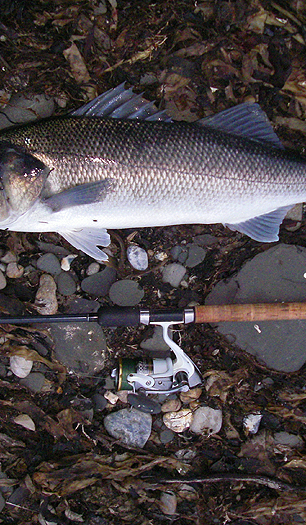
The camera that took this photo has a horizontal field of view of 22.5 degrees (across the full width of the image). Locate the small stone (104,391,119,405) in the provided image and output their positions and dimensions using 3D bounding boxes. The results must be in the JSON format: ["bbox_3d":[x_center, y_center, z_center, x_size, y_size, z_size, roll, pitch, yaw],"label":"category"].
[{"bbox_3d":[-0.054,0.175,0.994,0.018,0.008,0.011,39,81,7],"label":"small stone"}]

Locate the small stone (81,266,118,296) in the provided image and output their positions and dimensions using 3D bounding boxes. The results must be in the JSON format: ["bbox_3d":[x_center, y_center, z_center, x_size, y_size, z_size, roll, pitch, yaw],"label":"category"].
[{"bbox_3d":[-0.068,0.027,1.024,0.050,0.016,0.032,-31,80,-6],"label":"small stone"}]

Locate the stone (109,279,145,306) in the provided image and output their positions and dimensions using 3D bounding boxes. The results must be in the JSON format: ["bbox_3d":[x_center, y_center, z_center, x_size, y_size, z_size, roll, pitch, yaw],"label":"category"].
[{"bbox_3d":[-0.035,0.042,1.050,0.048,0.020,0.036,3,78,1],"label":"stone"}]

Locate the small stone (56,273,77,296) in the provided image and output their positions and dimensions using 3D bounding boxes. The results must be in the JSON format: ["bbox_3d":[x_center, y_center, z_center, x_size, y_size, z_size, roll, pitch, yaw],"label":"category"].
[{"bbox_3d":[-0.112,0.028,0.996,0.025,0.016,0.031,-16,78,-3],"label":"small stone"}]

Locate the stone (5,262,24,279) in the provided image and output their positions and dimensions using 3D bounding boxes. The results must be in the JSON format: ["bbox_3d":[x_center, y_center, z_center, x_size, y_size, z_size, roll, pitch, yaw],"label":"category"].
[{"bbox_3d":[-0.184,0.011,1.028,0.024,0.014,0.020,0,78,0],"label":"stone"}]

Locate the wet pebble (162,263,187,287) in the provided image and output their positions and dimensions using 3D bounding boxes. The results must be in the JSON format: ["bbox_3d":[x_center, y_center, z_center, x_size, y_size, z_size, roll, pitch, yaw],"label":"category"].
[{"bbox_3d":[0.030,0.017,1.055,0.032,0.019,0.036,-17,79,-3],"label":"wet pebble"}]

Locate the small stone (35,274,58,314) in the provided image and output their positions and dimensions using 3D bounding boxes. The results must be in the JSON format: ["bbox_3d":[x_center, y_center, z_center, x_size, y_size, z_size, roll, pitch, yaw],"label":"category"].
[{"bbox_3d":[-0.145,0.044,1.050,0.029,0.021,0.056,-5,79,-1],"label":"small stone"}]

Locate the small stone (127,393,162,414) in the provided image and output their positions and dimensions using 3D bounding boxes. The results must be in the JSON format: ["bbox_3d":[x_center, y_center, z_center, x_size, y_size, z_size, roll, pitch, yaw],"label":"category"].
[{"bbox_3d":[-0.010,0.177,0.964,0.046,0.018,0.020,21,79,4],"label":"small stone"}]

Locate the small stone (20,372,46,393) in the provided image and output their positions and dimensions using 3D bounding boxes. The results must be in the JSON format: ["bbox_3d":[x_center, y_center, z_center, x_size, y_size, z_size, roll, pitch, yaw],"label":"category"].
[{"bbox_3d":[-0.155,0.154,0.999,0.029,0.013,0.025,25,80,5],"label":"small stone"}]

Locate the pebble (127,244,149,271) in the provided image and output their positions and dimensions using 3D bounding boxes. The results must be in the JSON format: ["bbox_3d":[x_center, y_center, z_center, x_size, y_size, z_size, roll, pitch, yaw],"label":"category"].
[{"bbox_3d":[-0.019,-0.006,1.031,0.024,0.016,0.036,-18,79,-4],"label":"pebble"}]

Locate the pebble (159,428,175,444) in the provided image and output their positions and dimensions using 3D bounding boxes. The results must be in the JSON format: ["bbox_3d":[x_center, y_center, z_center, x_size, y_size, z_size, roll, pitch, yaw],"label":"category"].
[{"bbox_3d":[0.018,0.216,0.956,0.017,0.012,0.019,-10,78,-2],"label":"pebble"}]

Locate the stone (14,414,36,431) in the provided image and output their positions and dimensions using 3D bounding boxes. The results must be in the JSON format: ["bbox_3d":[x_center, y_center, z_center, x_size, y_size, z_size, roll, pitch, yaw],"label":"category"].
[{"bbox_3d":[-0.168,0.210,1.010,0.030,0.011,0.016,27,79,6],"label":"stone"}]

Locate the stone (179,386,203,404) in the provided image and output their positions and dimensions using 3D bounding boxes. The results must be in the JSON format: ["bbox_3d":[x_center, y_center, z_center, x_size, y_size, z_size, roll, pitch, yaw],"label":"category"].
[{"bbox_3d":[0.050,0.170,0.995,0.028,0.014,0.021,-10,79,-2],"label":"stone"}]

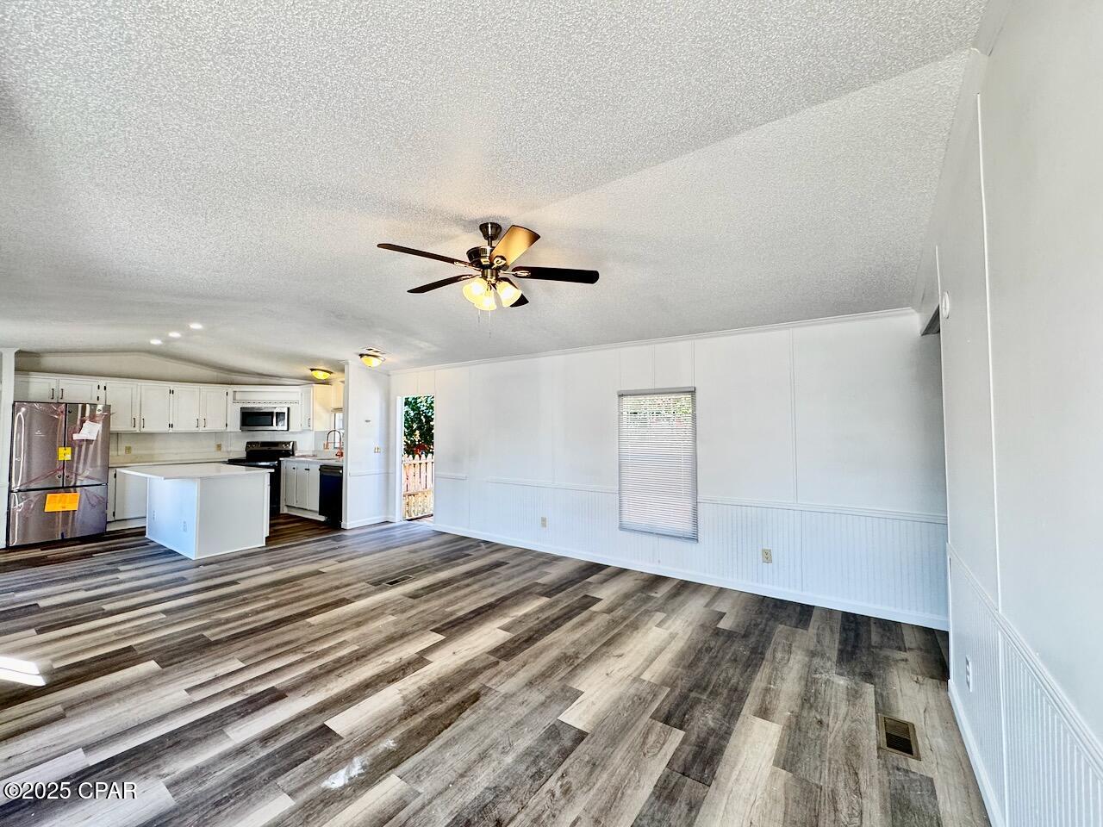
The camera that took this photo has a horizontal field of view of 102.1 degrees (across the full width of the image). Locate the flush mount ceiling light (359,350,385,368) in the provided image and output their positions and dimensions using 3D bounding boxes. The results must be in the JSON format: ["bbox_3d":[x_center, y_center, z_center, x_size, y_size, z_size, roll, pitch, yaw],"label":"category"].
[{"bbox_3d":[-2.422,-0.713,6.027,0.334,0.142,0.334,-1,-2,35],"label":"flush mount ceiling light"}]

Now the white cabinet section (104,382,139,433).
[{"bbox_3d":[-6.356,-0.088,6.565,0.320,0.745,0.390,-2,-3,35],"label":"white cabinet section"}]

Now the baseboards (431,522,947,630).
[{"bbox_3d":[0.545,1.534,4.667,5.439,0.088,0.017,-1,-2,35],"label":"baseboards"}]

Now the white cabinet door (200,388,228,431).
[{"bbox_3d":[-5.756,-0.067,7.631,0.025,0.720,0.395,-2,-3,35],"label":"white cabinet door"}]

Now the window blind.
[{"bbox_3d":[1.018,0.488,4.405,0.810,1.450,0.050,-2,-3,35],"label":"window blind"}]

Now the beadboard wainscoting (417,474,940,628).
[{"bbox_3d":[0.550,1.193,4.725,5.480,0.810,0.035,-2,-3,35],"label":"beadboard wainscoting"}]

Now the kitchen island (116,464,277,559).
[{"bbox_3d":[-4.521,1.163,5.634,1.924,0.916,1.093,-1,-2,35],"label":"kitchen island"}]

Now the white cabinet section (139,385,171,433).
[{"bbox_3d":[-6.084,-0.071,6.857,0.020,0.694,0.358,-1,-2,35],"label":"white cabinet section"}]

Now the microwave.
[{"bbox_3d":[-4.974,0.107,7.871,0.753,0.408,0.398,0,-2,-10],"label":"microwave"}]

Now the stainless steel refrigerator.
[{"bbox_3d":[-6.564,0.759,5.939,0.802,1.754,0.835,-1,-2,35],"label":"stainless steel refrigerator"}]

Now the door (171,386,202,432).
[{"bbox_3d":[-5.982,-0.073,7.304,0.025,0.720,0.390,-2,-3,35],"label":"door"}]

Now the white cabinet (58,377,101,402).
[{"bbox_3d":[-6.803,-0.305,6.393,0.320,0.370,0.415,-2,-3,35],"label":"white cabinet"}]

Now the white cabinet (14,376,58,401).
[{"bbox_3d":[-7.038,-0.314,6.054,0.320,0.365,0.410,-2,-3,35],"label":"white cabinet"}]

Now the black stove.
[{"bbox_3d":[-4.977,1.099,7.685,0.758,1.186,0.674,0,-2,-10],"label":"black stove"}]

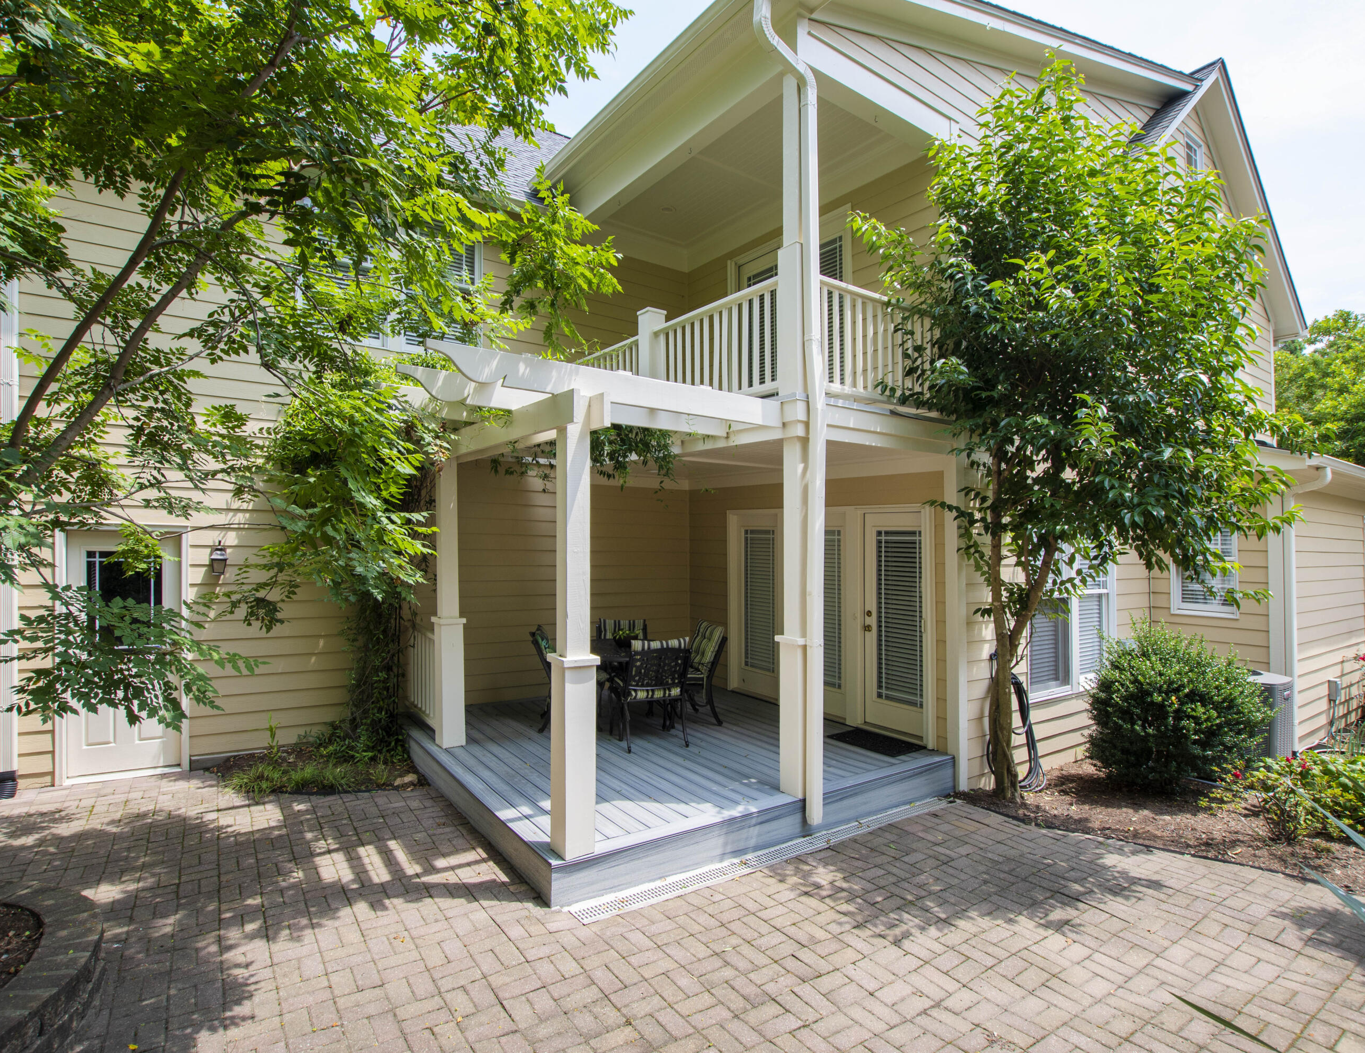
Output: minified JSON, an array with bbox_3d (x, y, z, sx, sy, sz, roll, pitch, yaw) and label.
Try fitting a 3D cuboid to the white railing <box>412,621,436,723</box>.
[{"bbox_3d":[-2.491,1.435,6.403,0.080,0.870,1.270,1,-2,-34],"label":"white railing"}]

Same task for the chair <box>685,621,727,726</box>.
[{"bbox_3d":[0.020,1.522,6.820,0.650,0.940,0.600,1,-2,-22],"label":"chair"}]

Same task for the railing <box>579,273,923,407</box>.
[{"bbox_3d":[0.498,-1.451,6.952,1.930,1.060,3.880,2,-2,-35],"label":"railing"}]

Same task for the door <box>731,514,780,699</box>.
[{"bbox_3d":[0.884,0.970,7.872,0.120,2.120,0.920,2,-2,-35],"label":"door"}]

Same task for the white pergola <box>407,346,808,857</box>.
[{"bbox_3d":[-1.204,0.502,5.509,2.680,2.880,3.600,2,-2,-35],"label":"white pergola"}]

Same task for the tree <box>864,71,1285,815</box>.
[{"bbox_3d":[2.700,-0.630,4.780,2.700,5.499,2.200,1,-2,-34],"label":"tree"}]

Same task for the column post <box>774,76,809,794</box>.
[{"bbox_3d":[0.860,-0.705,4.876,0.200,5.300,0.200,2,-2,-35],"label":"column post"}]

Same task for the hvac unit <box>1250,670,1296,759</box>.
[{"bbox_3d":[5.350,1.822,6.345,0.670,0.765,0.670,1,-2,-34],"label":"hvac unit"}]

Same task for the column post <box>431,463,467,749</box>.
[{"bbox_3d":[-2.066,0.673,5.853,0.235,2.500,0.235,1,-2,-34],"label":"column post"}]

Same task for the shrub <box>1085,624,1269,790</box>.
[{"bbox_3d":[4.239,1.486,5.694,1.280,1.330,1.280,1,-2,-34],"label":"shrub"}]

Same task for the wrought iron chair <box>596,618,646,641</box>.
[{"bbox_3d":[-0.650,1.546,7.200,0.570,0.920,0.630,1,-2,-14],"label":"wrought iron chair"}]

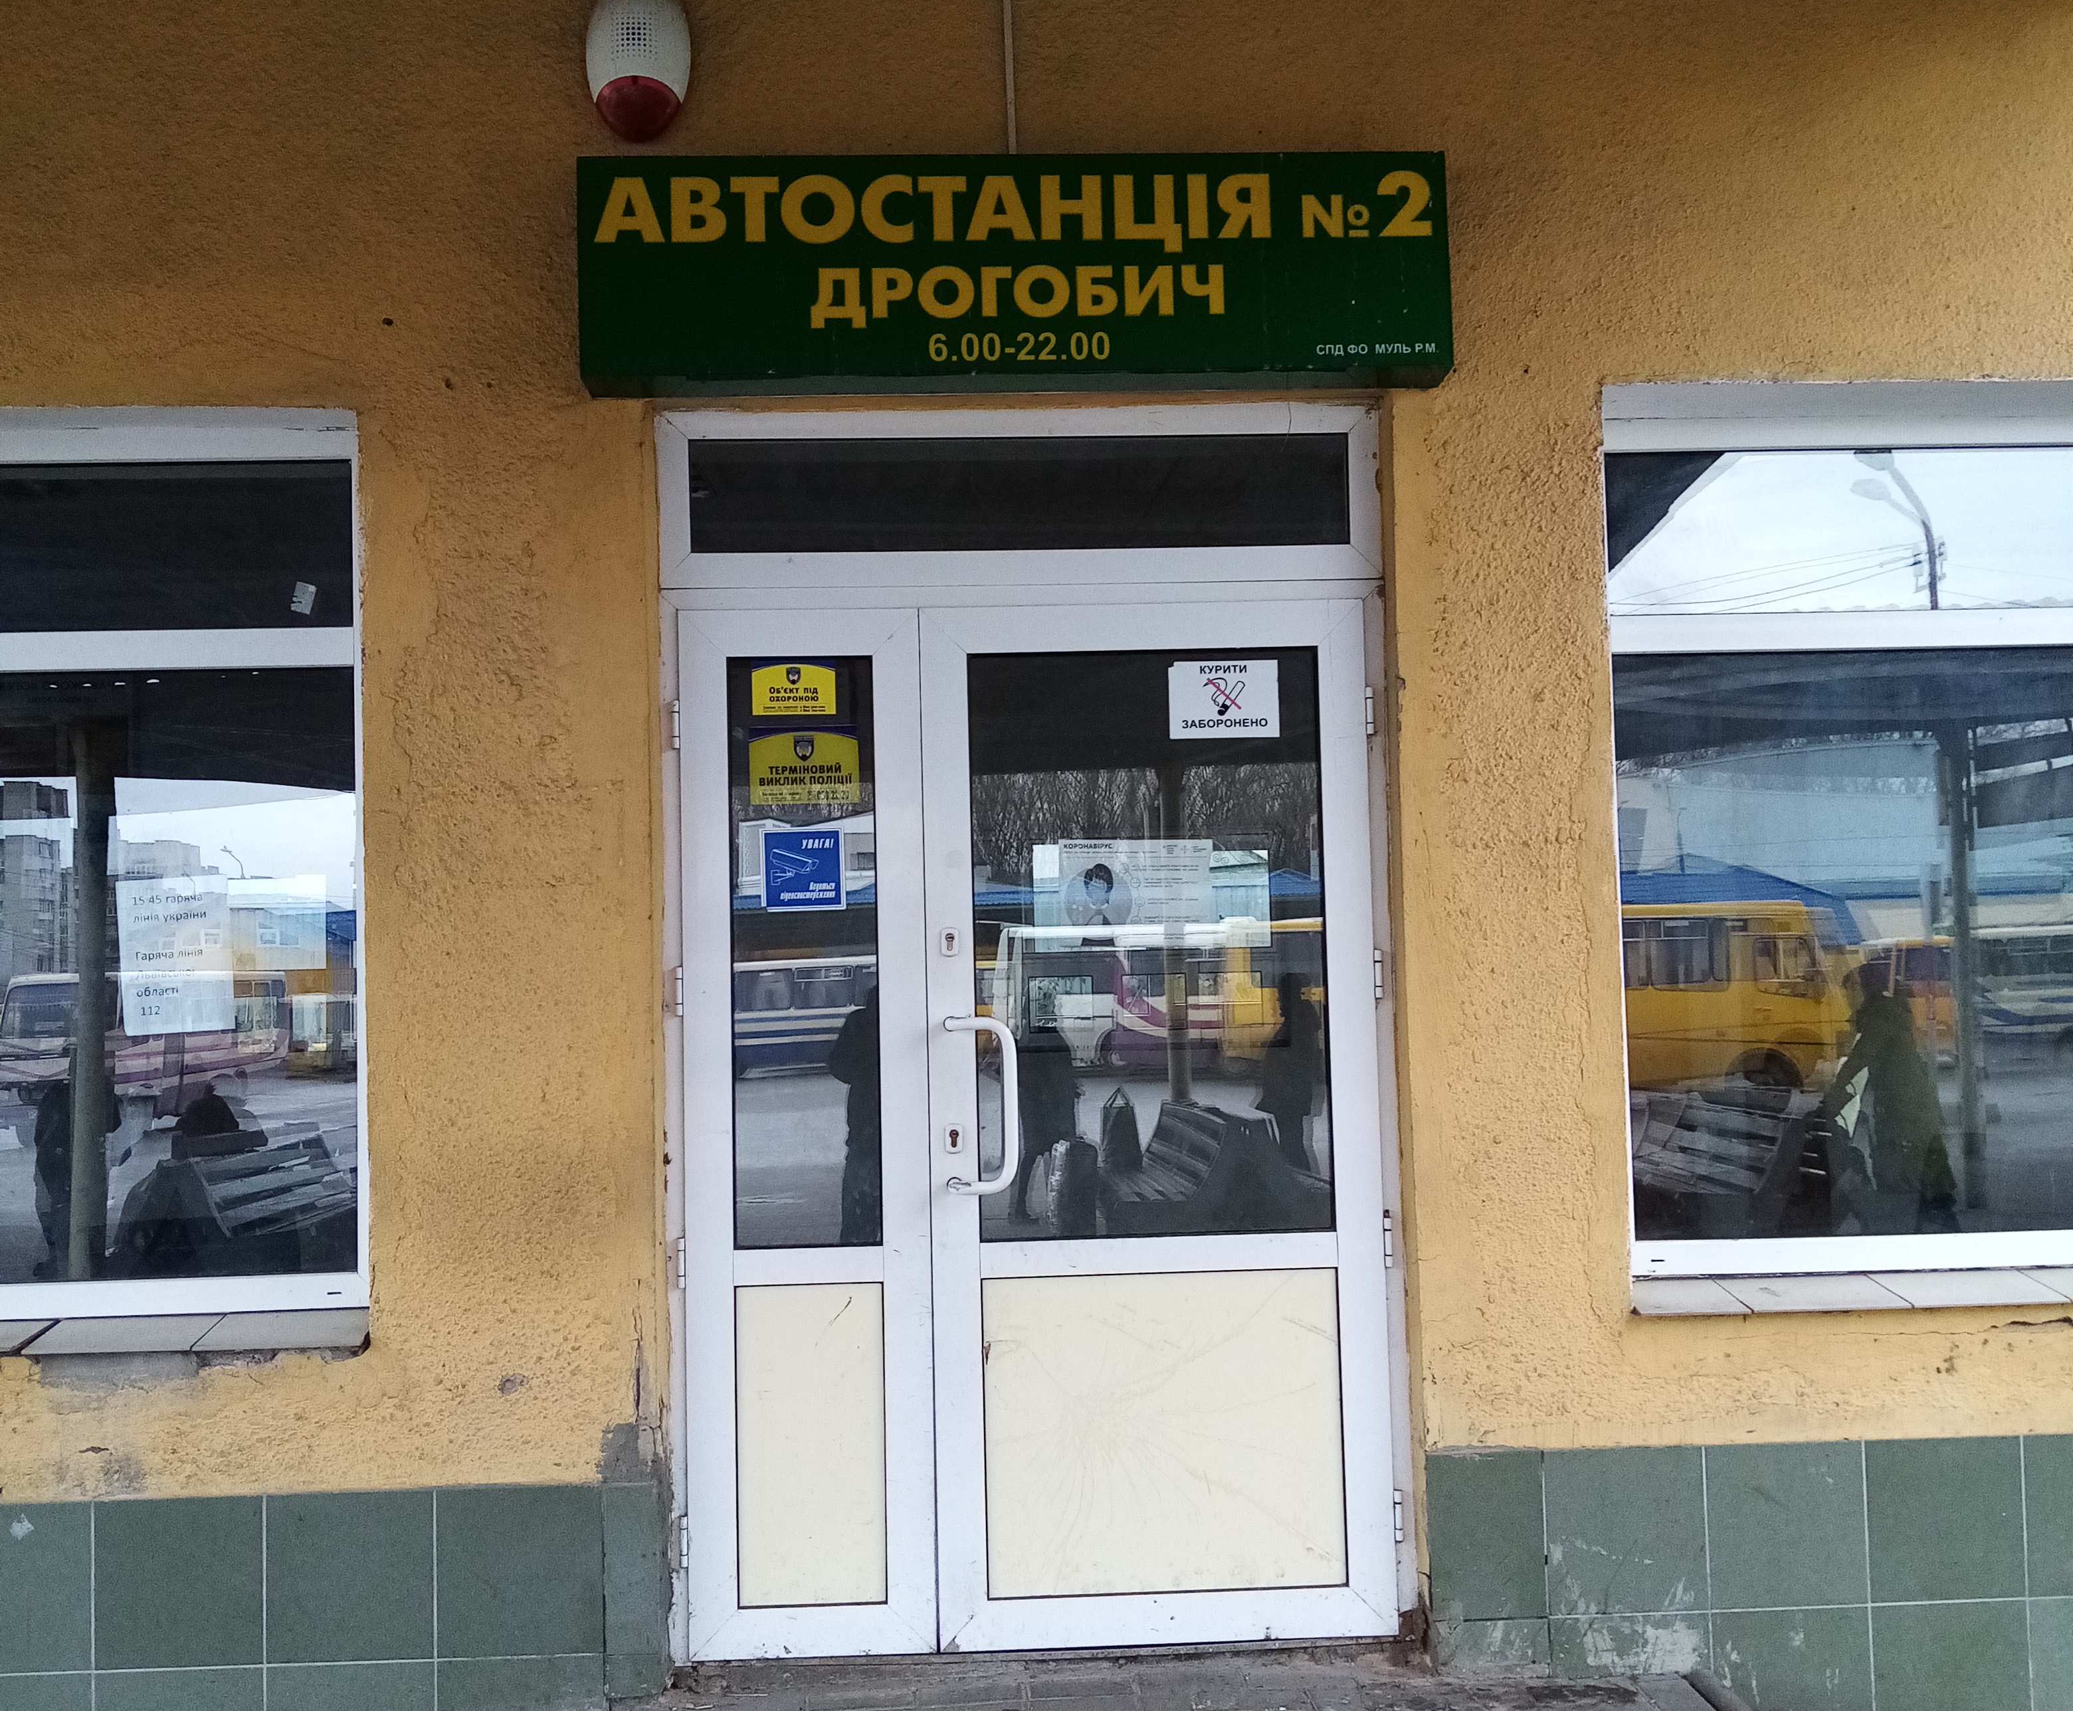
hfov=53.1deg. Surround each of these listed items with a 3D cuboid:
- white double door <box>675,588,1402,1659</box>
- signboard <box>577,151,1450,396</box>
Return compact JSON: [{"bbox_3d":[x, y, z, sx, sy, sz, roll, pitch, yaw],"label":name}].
[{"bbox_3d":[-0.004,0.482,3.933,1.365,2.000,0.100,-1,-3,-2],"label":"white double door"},{"bbox_3d":[-0.035,-1.075,3.838,1.585,0.400,0.126,-1,-3,-2],"label":"signboard"}]

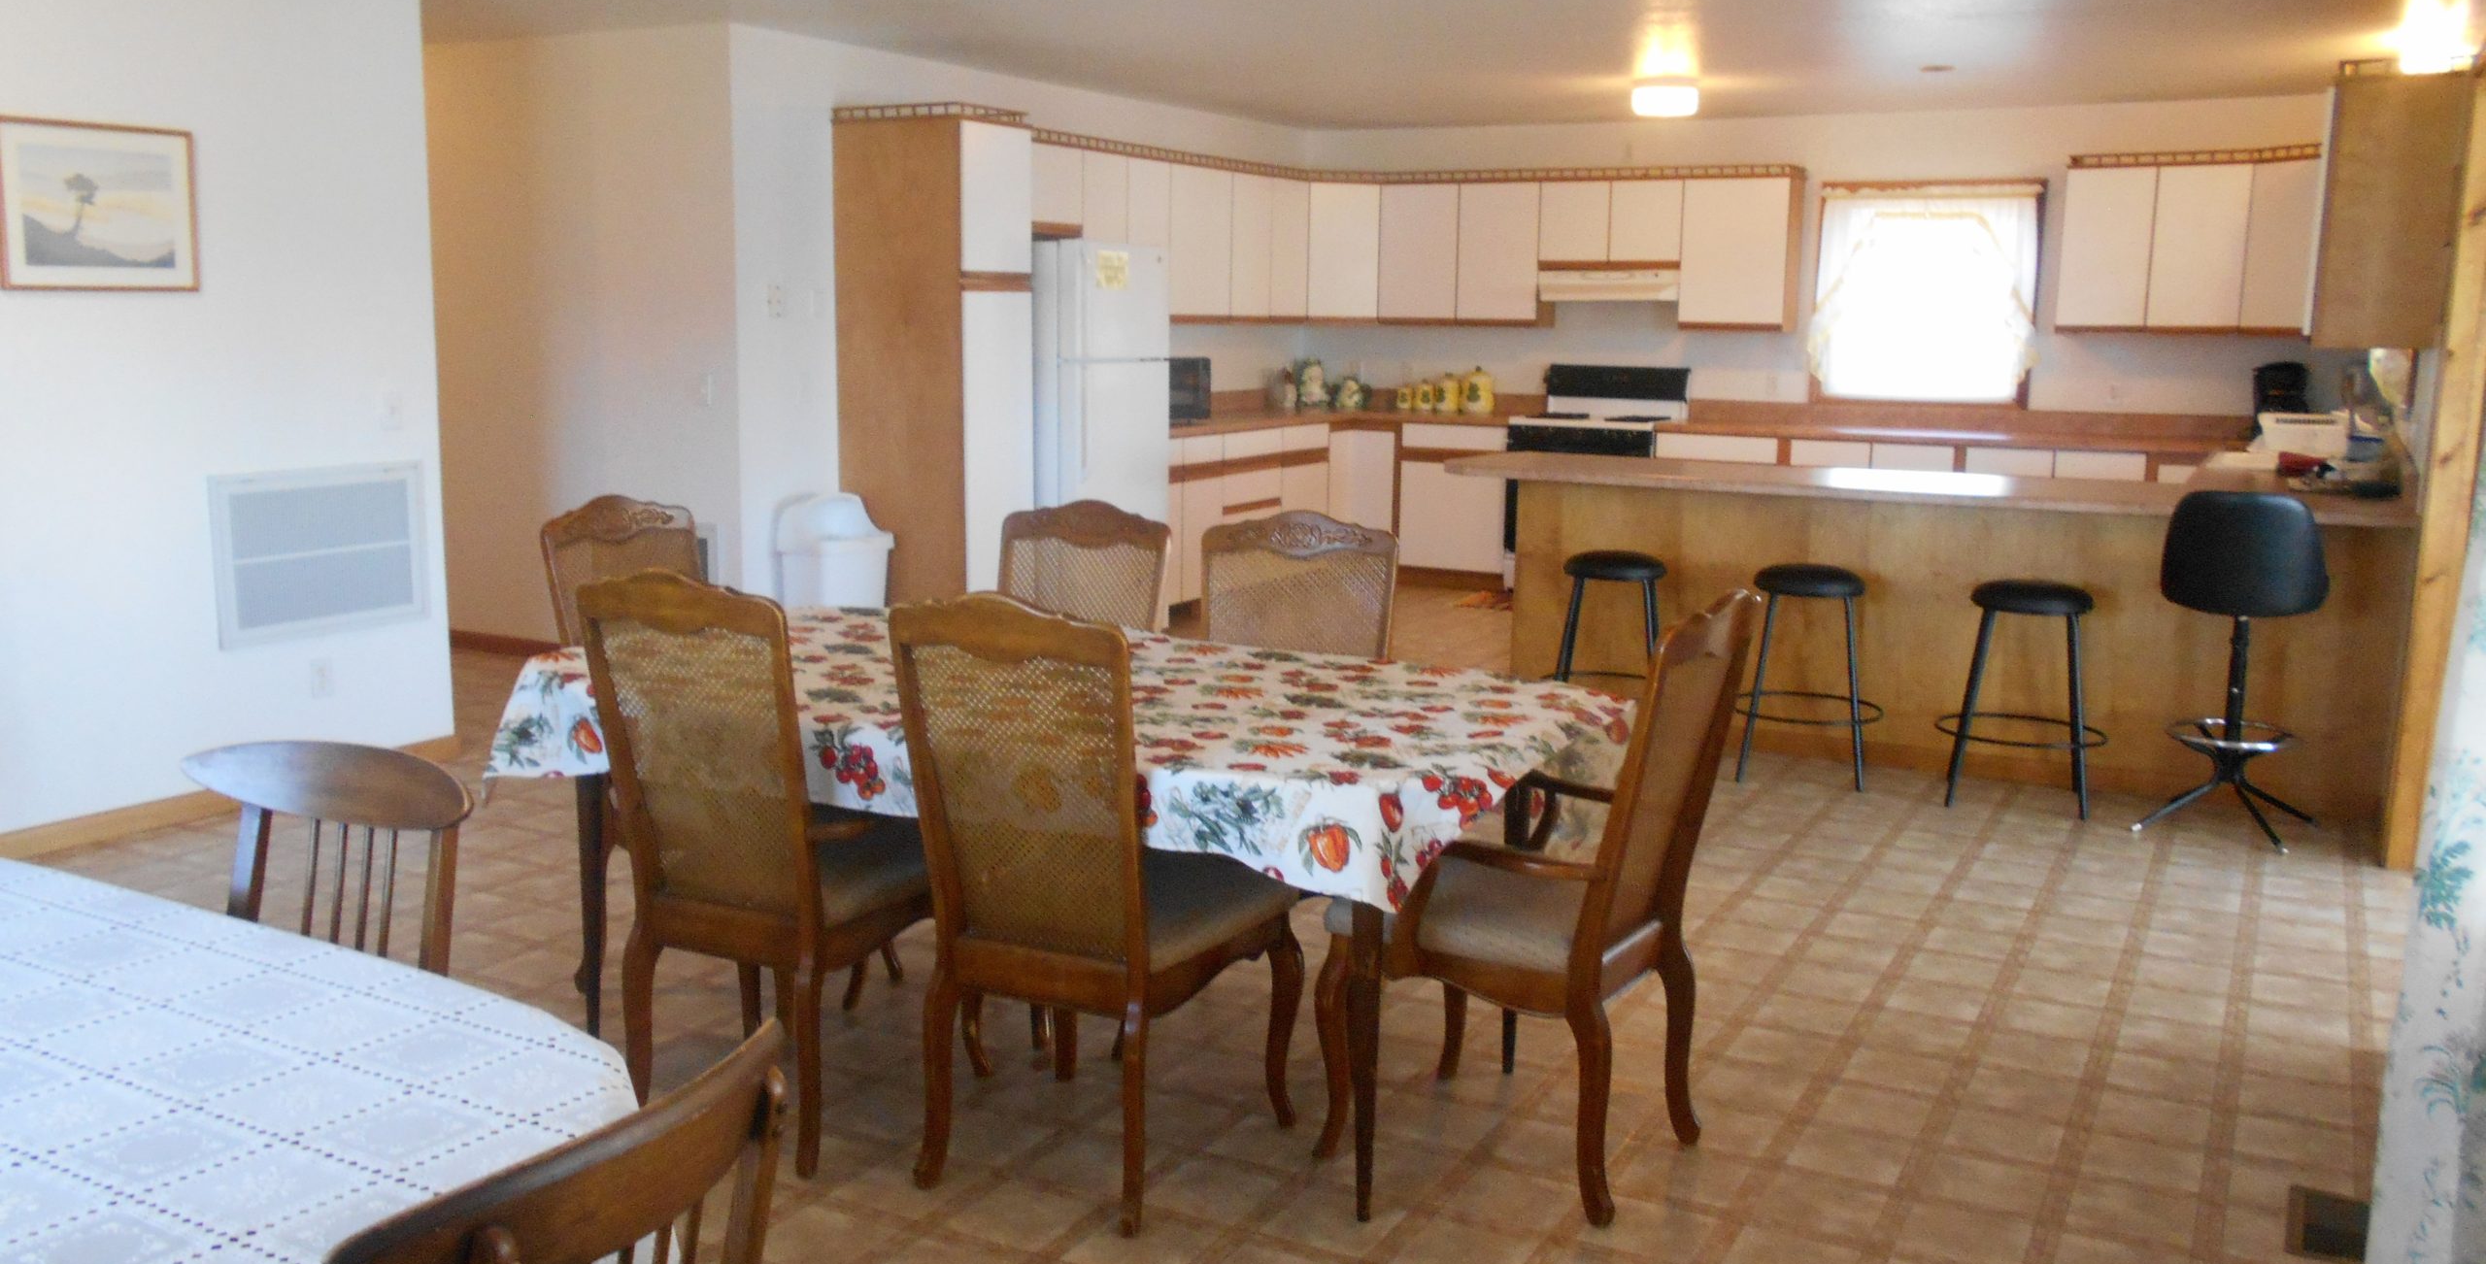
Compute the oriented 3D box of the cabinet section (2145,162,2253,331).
[{"bbox_3d":[4.319,-1.720,8.420,0.373,0.714,0.323,6,11,29],"label":"cabinet section"}]

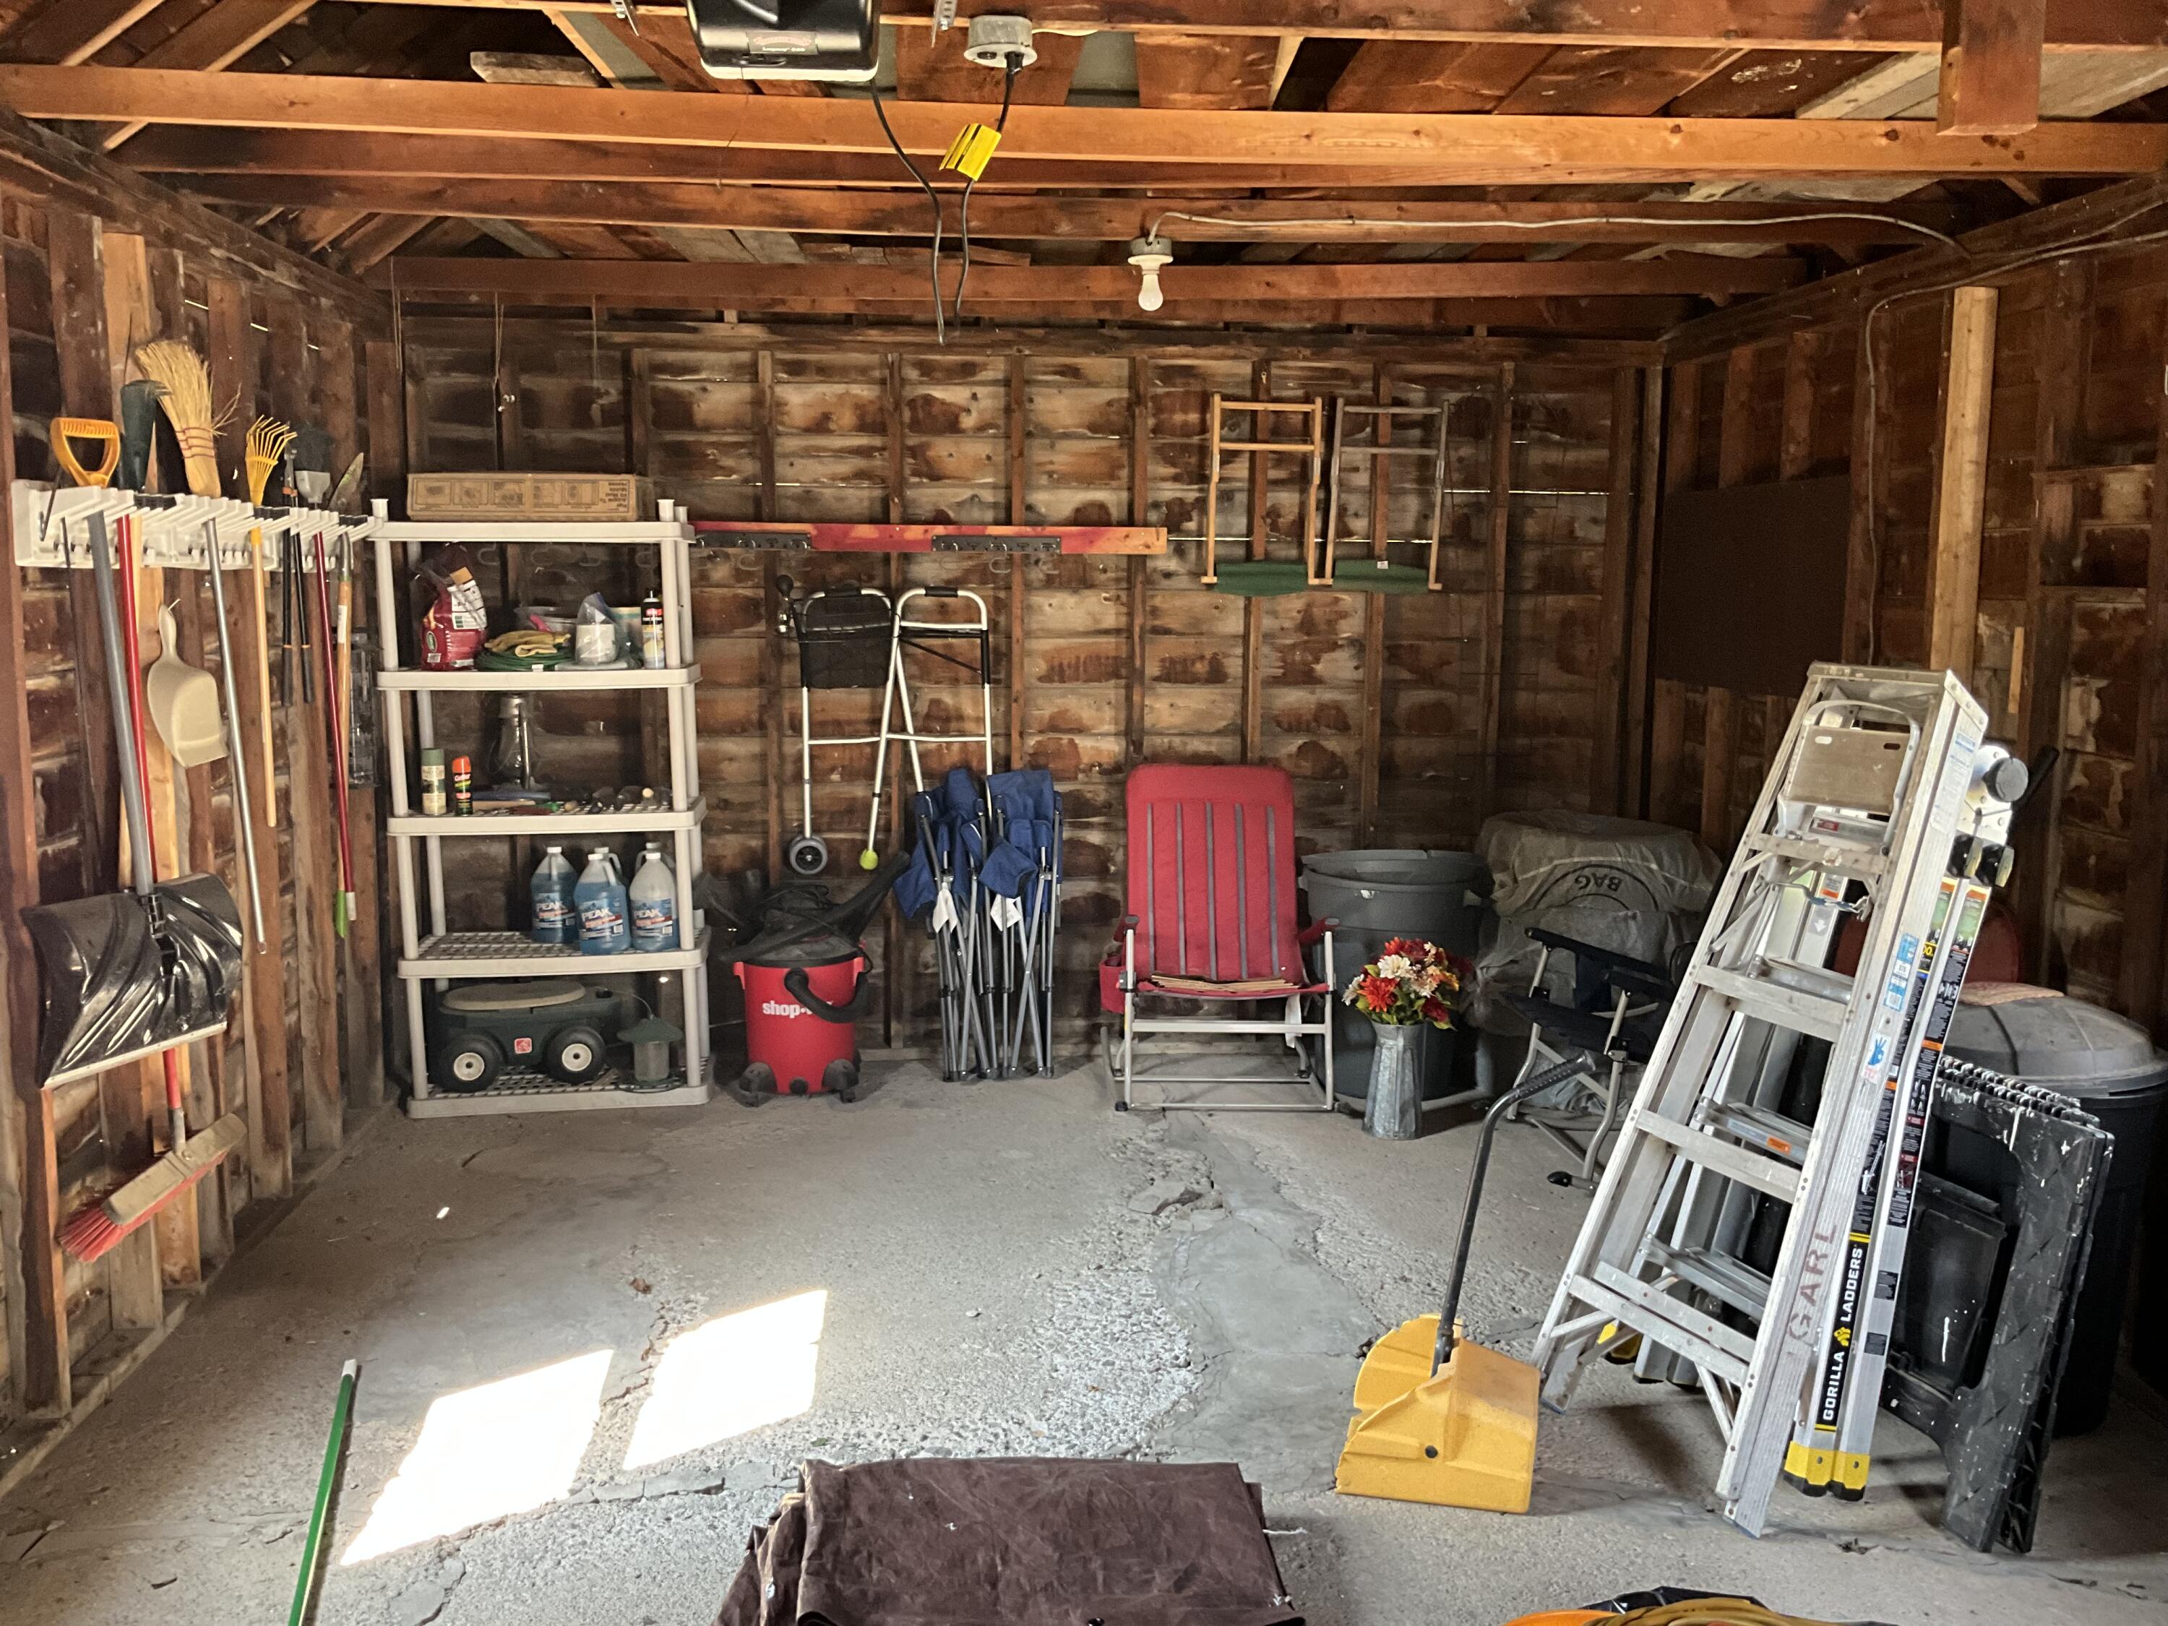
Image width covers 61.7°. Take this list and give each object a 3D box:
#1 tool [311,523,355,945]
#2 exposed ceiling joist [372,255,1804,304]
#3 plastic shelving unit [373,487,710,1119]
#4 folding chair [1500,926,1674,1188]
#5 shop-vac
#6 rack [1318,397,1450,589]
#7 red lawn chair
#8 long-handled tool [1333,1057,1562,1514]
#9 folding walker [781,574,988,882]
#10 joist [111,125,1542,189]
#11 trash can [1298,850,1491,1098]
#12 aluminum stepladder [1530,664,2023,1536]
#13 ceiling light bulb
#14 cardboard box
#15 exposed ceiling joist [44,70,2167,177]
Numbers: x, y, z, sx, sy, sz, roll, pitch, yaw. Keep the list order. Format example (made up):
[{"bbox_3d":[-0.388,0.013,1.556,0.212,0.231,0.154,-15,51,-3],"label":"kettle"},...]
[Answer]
[{"bbox_3d":[-1.988,-0.223,4.832,0.050,1.120,0.080,0,12,-5],"label":"tool"},{"bbox_3d":[-0.023,-1.575,5.360,4.250,0.105,0.045,0,8,1],"label":"exposed ceiling joist"},{"bbox_3d":[-1.638,-0.028,5.655,0.890,1.850,0.440,-1,8,-5],"label":"plastic shelving unit"},{"bbox_3d":[1.609,0.579,5.256,0.660,0.800,0.660,0,8,-7],"label":"folding chair"},{"bbox_3d":[-0.880,0.527,5.793,0.540,0.710,0.480,-1,8,-9],"label":"shop-vac"},{"bbox_3d":[0.988,-1.053,5.948,0.410,0.610,0.120,0,8,-3],"label":"rack"},{"bbox_3d":[0.410,0.377,5.844,0.700,1.020,0.580,0,8,-3],"label":"red lawn chair"},{"bbox_3d":[0.672,0.827,3.333,0.370,0.800,0.270,2,8,11],"label":"long-handled tool"},{"bbox_3d":[-0.648,-0.273,5.962,0.700,0.975,0.200,0,8,-5],"label":"folding walker"},{"bbox_3d":[0.043,-1.374,3.823,4.200,0.105,0.045,0,8,-1],"label":"joist"},{"bbox_3d":[1.006,0.524,5.928,0.610,0.720,0.600,1,8,0],"label":"trash can"},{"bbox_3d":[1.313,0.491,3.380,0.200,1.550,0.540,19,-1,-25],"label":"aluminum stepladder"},{"bbox_3d":[0.161,-1.319,4.439,0.115,0.182,0.115,0,8,-5],"label":"ceiling light bulb"},{"bbox_3d":[-1.674,-0.952,5.517,0.670,0.135,0.260,0,8,-3],"label":"cardboard box"},{"bbox_3d":[0.073,-1.310,3.487,4.120,0.096,0.050,0,8,-4],"label":"exposed ceiling joist"}]

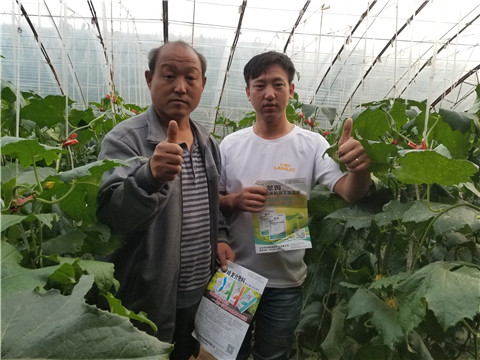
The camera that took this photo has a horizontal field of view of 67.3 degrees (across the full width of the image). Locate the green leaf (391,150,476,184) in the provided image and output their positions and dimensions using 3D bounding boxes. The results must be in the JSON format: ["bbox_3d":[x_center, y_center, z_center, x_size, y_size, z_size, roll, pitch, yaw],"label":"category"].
[{"bbox_3d":[0.486,-0.031,0.900,0.210,0.076,0.130,1,4,0],"label":"green leaf"}]

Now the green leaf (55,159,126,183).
[{"bbox_3d":[-0.352,-0.023,0.860,0.172,0.051,0.100,1,4,0],"label":"green leaf"}]

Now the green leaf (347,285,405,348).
[{"bbox_3d":[0.331,0.336,0.880,0.142,0.144,0.080,1,4,0],"label":"green leaf"}]

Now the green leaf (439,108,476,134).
[{"bbox_3d":[0.585,-0.157,0.970,0.102,0.067,0.080,1,4,0],"label":"green leaf"}]

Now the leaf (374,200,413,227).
[{"bbox_3d":[0.426,0.093,1.000,0.105,0.061,0.090,1,4,0],"label":"leaf"}]

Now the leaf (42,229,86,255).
[{"bbox_3d":[-0.463,0.162,0.950,0.116,0.062,0.080,1,4,0],"label":"leaf"}]

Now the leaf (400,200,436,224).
[{"bbox_3d":[0.485,0.088,0.980,0.098,0.056,0.090,1,4,0],"label":"leaf"}]

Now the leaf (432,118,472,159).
[{"bbox_3d":[0.590,-0.115,1.000,0.111,0.111,0.060,1,4,0],"label":"leaf"}]

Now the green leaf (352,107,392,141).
[{"bbox_3d":[0.397,-0.169,1.080,0.120,0.102,0.060,1,4,0],"label":"green leaf"}]

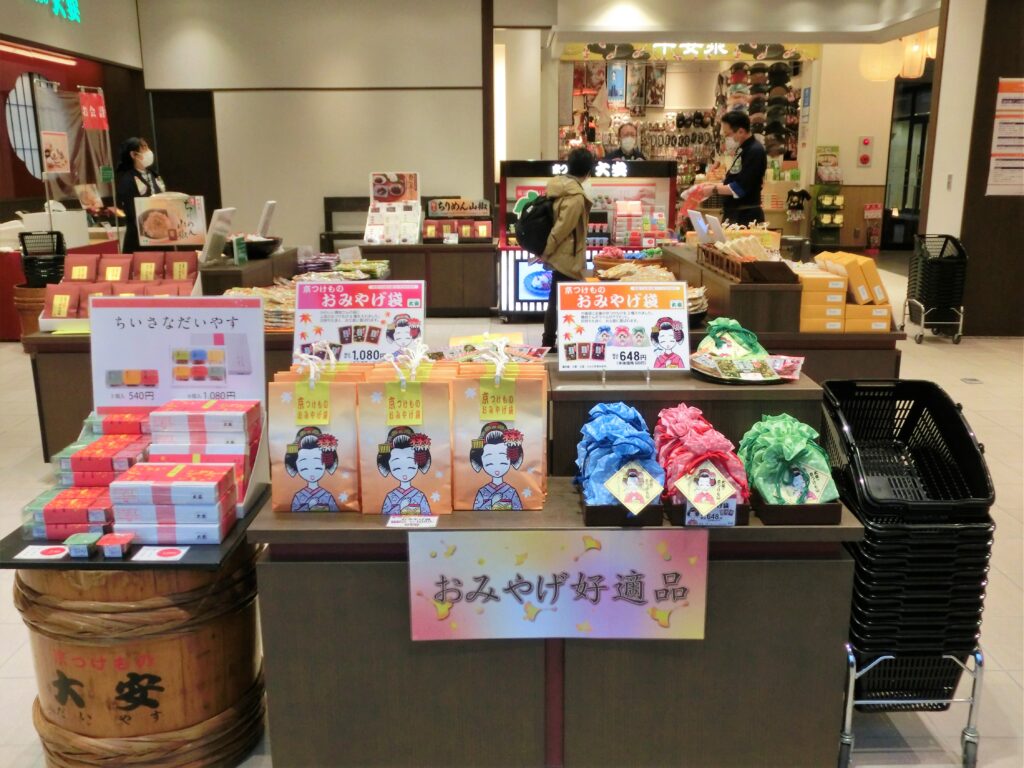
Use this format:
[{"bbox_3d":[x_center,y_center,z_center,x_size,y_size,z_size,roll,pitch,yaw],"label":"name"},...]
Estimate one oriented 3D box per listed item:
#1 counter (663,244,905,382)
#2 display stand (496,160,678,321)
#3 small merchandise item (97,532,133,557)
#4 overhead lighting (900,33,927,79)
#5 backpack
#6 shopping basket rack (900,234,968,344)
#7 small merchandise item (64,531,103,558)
[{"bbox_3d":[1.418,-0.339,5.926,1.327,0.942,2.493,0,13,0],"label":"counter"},{"bbox_3d":[0.782,-1.511,9.360,1.780,1.630,0.720,0,13,0],"label":"display stand"},{"bbox_3d":[-0.854,0.356,1.925,0.064,0.036,0.060,-1,13,-1],"label":"small merchandise item"},{"bbox_3d":[5.379,-4.392,11.874,0.360,0.600,0.360,0,13,0],"label":"overhead lighting"},{"bbox_3d":[0.196,-1.282,7.218,0.230,0.480,0.310,-6,15,-24],"label":"backpack"},{"bbox_3d":[3.397,-0.763,7.118,0.320,0.822,0.450,2,14,8],"label":"shopping basket rack"},{"bbox_3d":[-0.753,0.283,1.555,0.047,0.026,0.046,0,14,0],"label":"small merchandise item"}]

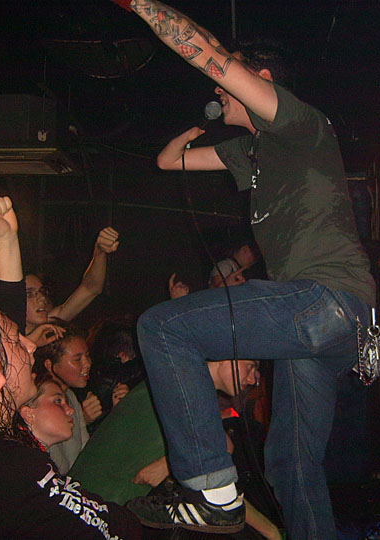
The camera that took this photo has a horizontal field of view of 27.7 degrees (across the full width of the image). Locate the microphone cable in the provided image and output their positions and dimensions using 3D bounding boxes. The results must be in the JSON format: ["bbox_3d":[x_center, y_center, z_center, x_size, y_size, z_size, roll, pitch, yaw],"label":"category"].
[{"bbox_3d":[0.116,0.196,2.050,0.280,1.050,0.250,0,-3,0],"label":"microphone cable"}]

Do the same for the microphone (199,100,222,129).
[{"bbox_3d":[0.040,-0.411,2.180,0.051,0.160,0.051,34,0,0],"label":"microphone"}]

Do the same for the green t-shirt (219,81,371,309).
[{"bbox_3d":[0.299,-0.182,2.160,0.360,0.660,0.480,-15,-2,-1],"label":"green t-shirt"}]

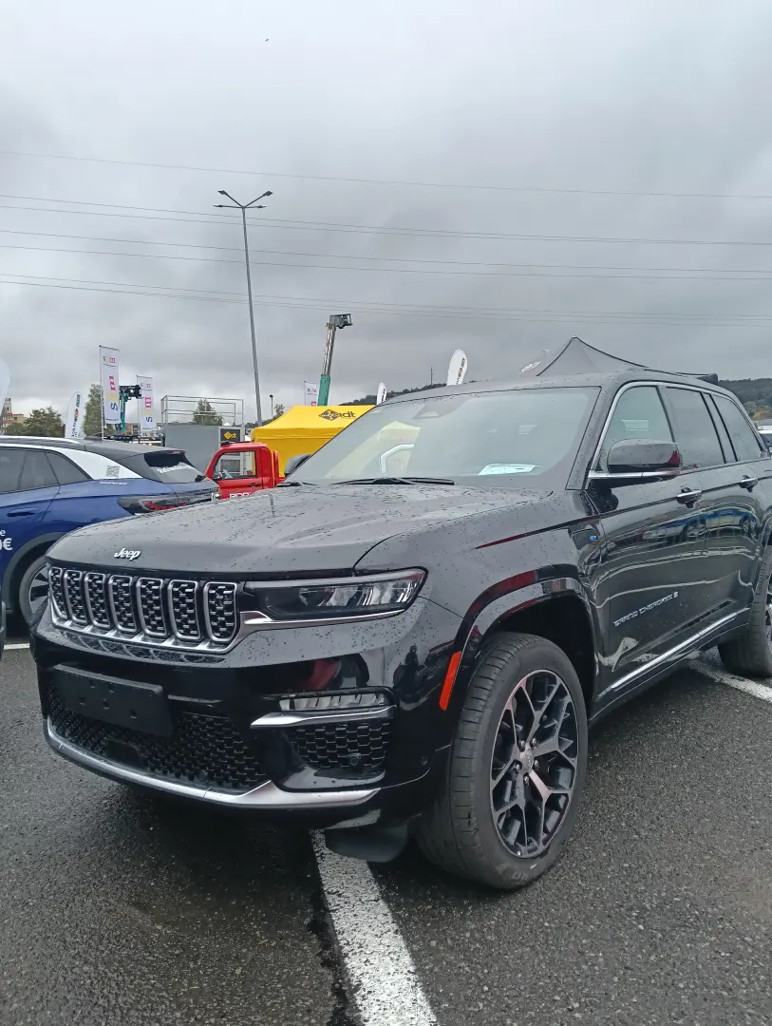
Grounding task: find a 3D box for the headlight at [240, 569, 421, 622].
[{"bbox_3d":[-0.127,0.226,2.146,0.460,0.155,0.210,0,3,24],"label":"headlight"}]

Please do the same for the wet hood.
[{"bbox_3d":[-0.370,0.024,2.928,1.500,0.230,1.410,0,3,38],"label":"wet hood"}]

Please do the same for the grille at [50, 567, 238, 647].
[{"bbox_3d":[-0.776,0.280,2.410,0.940,0.190,0.100,0,3,38],"label":"grille"}]

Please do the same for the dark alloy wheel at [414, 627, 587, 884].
[{"bbox_3d":[0.370,0.774,2.588,0.280,0.770,0.780,1,4,39],"label":"dark alloy wheel"}]

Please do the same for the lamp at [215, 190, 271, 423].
[{"bbox_3d":[-4.780,-5.696,29.411,2.100,11.610,2.000,-4,3,-8],"label":"lamp"}]

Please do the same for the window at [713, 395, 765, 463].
[{"bbox_3d":[2.139,-0.501,4.899,0.050,0.428,0.641,-27,-13,36],"label":"window"}]

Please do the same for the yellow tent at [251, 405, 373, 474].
[{"bbox_3d":[-1.186,-1.755,25.545,6.000,3.300,3.000,-2,3,-11],"label":"yellow tent"}]

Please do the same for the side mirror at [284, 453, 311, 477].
[{"bbox_3d":[-0.450,-0.231,4.347,0.250,0.170,0.160,1,4,39],"label":"side mirror"}]

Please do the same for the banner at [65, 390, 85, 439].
[{"bbox_3d":[-10.499,-2.247,27.000,0.720,3.200,0.080,-3,4,-27],"label":"banner"}]

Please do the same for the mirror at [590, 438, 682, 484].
[{"bbox_3d":[0.991,-0.206,3.101,0.250,0.160,0.210,0,3,38],"label":"mirror"}]

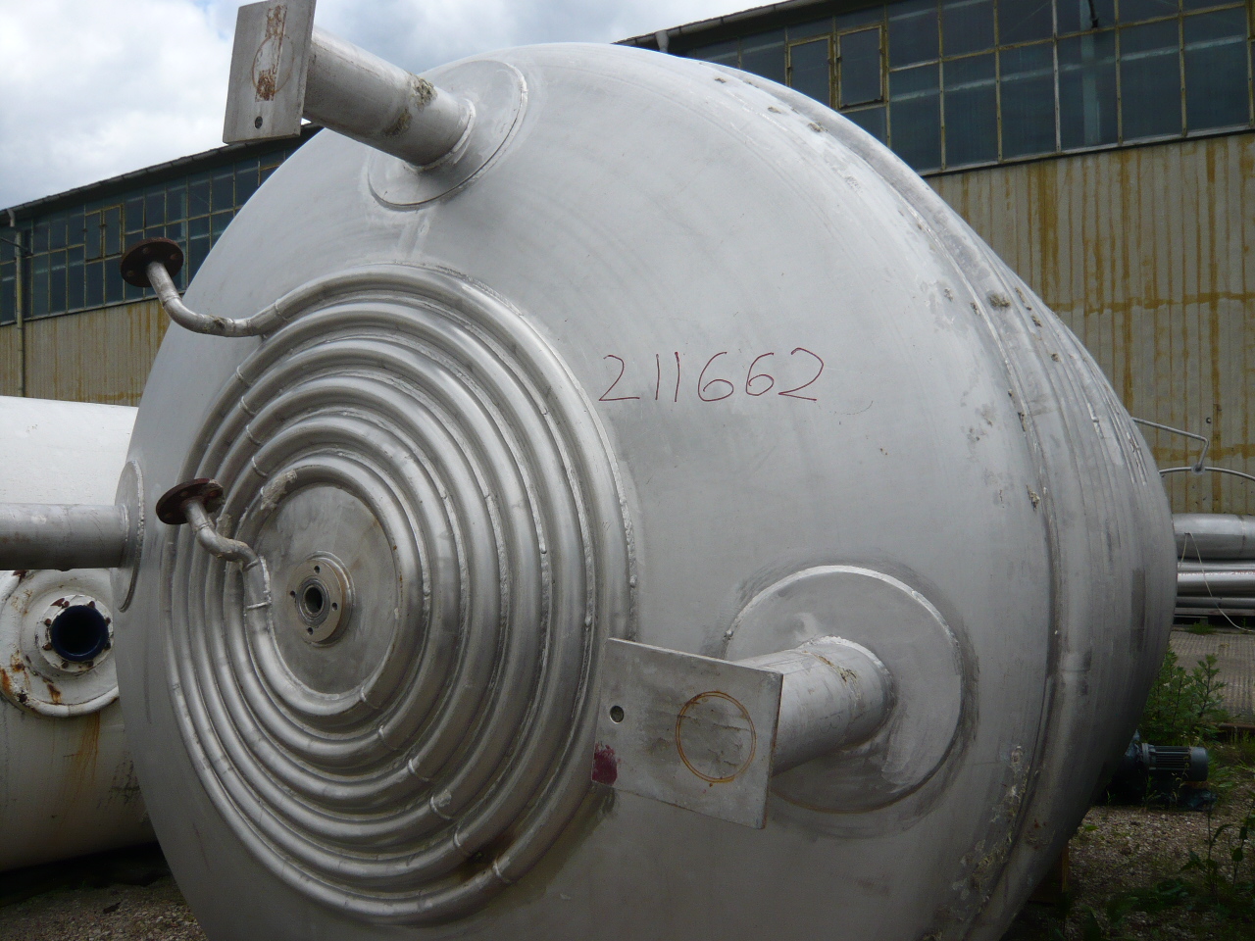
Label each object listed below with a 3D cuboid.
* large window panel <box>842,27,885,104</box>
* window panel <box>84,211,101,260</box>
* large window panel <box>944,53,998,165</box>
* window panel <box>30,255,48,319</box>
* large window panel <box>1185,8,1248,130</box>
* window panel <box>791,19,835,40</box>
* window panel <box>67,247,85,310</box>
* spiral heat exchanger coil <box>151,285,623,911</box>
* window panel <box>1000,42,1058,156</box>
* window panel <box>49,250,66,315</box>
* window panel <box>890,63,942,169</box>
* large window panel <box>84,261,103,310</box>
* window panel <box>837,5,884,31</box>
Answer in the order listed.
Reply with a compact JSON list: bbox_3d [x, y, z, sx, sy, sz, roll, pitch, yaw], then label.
[{"bbox_3d":[3.074,-5.277,13.252,0.612,1.040,0.050,-1,0,29],"label":"large window panel"},{"bbox_3d":[-11.237,-4.951,21.368,0.612,1.040,0.050,-1,0,29],"label":"window panel"},{"bbox_3d":[4.263,-4.475,12.597,0.653,1.360,0.050,-1,0,29],"label":"large window panel"},{"bbox_3d":[-12.946,-4.069,22.361,0.653,1.360,0.050,-1,0,29],"label":"window panel"},{"bbox_3d":[5.566,-3.782,9.591,0.565,1.166,0.050,-1,0,29],"label":"large window panel"},{"bbox_3d":[2.121,-5.046,11.604,0.565,0.250,0.050,-1,0,29],"label":"window panel"},{"bbox_3d":[-11.783,-4.101,21.695,0.653,1.360,0.050,-1,0,29],"label":"window panel"},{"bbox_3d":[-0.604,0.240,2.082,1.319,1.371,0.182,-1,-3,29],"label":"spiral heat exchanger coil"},{"bbox_3d":[4.847,-4.480,12.264,0.653,1.360,0.050,-1,0,29],"label":"window panel"},{"bbox_3d":[-10.641,-3.517,18.945,0.565,1.166,0.050,-1,0,29],"label":"window panel"},{"bbox_3d":[3.675,-4.490,12.930,0.653,1.360,0.050,-1,0,29],"label":"window panel"},{"bbox_3d":[-9.660,-3.358,18.367,0.565,0.797,0.050,-1,0,29],"label":"large window panel"},{"bbox_3d":[3.042,-5.913,13.261,0.646,0.258,0.050,-1,0,29],"label":"window panel"}]

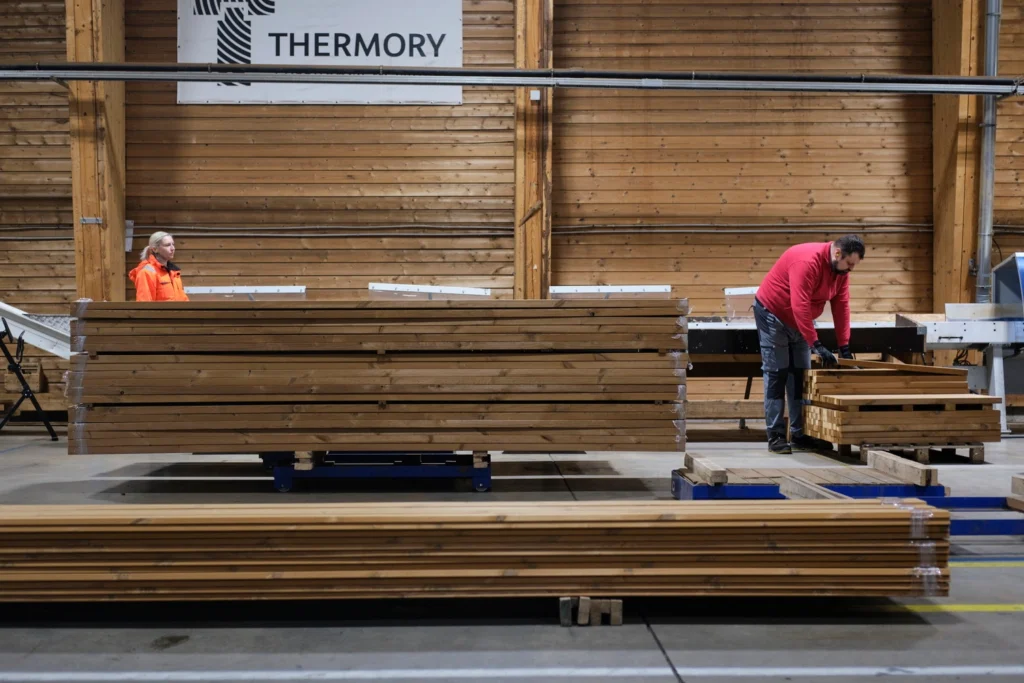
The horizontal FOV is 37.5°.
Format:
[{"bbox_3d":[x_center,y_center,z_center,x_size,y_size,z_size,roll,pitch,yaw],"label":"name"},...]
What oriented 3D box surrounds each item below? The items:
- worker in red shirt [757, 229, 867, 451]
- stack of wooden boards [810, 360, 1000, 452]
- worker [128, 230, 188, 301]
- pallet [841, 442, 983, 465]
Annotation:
[{"bbox_3d":[1.995,0.011,10.200,0.720,1.490,0.550,1,2,28],"label":"worker in red shirt"},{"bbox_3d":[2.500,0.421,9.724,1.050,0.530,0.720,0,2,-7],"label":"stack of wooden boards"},{"bbox_3d":[-2.798,-0.079,12.000,0.380,1.620,0.500,0,2,27],"label":"worker"},{"bbox_3d":[2.558,0.692,9.793,0.800,0.144,0.620,0,1,-5],"label":"pallet"}]

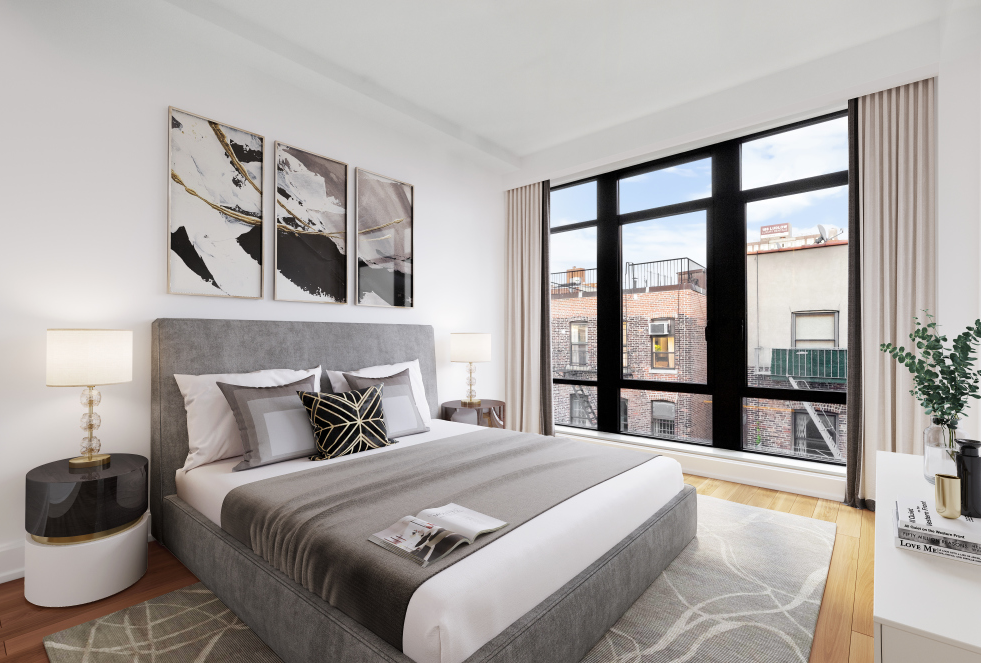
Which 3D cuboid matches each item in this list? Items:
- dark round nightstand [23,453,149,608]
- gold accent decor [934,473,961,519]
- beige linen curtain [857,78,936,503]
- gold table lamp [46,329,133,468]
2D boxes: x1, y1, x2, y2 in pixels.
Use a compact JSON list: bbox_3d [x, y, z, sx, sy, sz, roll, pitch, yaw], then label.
[{"bbox_3d":[-1.795,0.862,1.992,0.430,0.505,0.430,0,-1,40],"label":"dark round nightstand"},{"bbox_3d":[1.046,0.376,1.010,0.043,0.094,0.043,0,-1,40],"label":"gold accent decor"},{"bbox_3d":[2.497,-0.187,2.730,0.360,2.630,0.130,0,-1,40],"label":"beige linen curtain"},{"bbox_3d":[-1.839,0.303,2.037,0.305,0.615,0.305,0,-1,40],"label":"gold table lamp"}]

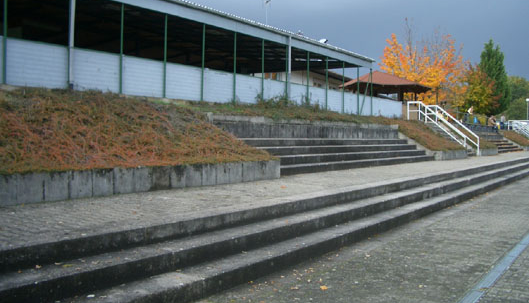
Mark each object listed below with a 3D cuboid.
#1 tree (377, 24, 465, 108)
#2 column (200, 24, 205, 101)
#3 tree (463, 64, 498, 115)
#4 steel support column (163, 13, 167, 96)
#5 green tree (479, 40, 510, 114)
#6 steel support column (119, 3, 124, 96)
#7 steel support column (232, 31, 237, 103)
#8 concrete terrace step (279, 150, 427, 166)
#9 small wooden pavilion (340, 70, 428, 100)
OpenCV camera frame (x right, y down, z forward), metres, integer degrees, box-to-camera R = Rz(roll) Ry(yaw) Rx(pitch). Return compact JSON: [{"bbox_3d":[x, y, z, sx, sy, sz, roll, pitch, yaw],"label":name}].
[{"bbox_3d":[13.283,-6.533,45.149,7.200,8.810,7.000,2,2,16],"label":"tree"},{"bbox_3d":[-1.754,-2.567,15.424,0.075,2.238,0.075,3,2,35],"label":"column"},{"bbox_3d":[18.113,-4.715,45.091,3.100,5.379,3.100,2,2,22],"label":"tree"},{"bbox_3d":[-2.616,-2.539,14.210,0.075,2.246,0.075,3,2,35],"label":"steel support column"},{"bbox_3d":[21.409,-6.300,50.141,3.000,8.341,3.000,2,2,23],"label":"green tree"},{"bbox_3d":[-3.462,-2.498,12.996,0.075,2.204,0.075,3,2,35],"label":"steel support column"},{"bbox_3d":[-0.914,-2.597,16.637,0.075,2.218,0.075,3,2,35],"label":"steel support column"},{"bbox_3d":[3.139,0.153,17.133,0.402,0.195,11.527,3,2,35],"label":"concrete terrace step"},{"bbox_3d":[8.253,-3.689,36.559,6.200,3.500,6.200,2,2,13],"label":"small wooden pavilion"}]

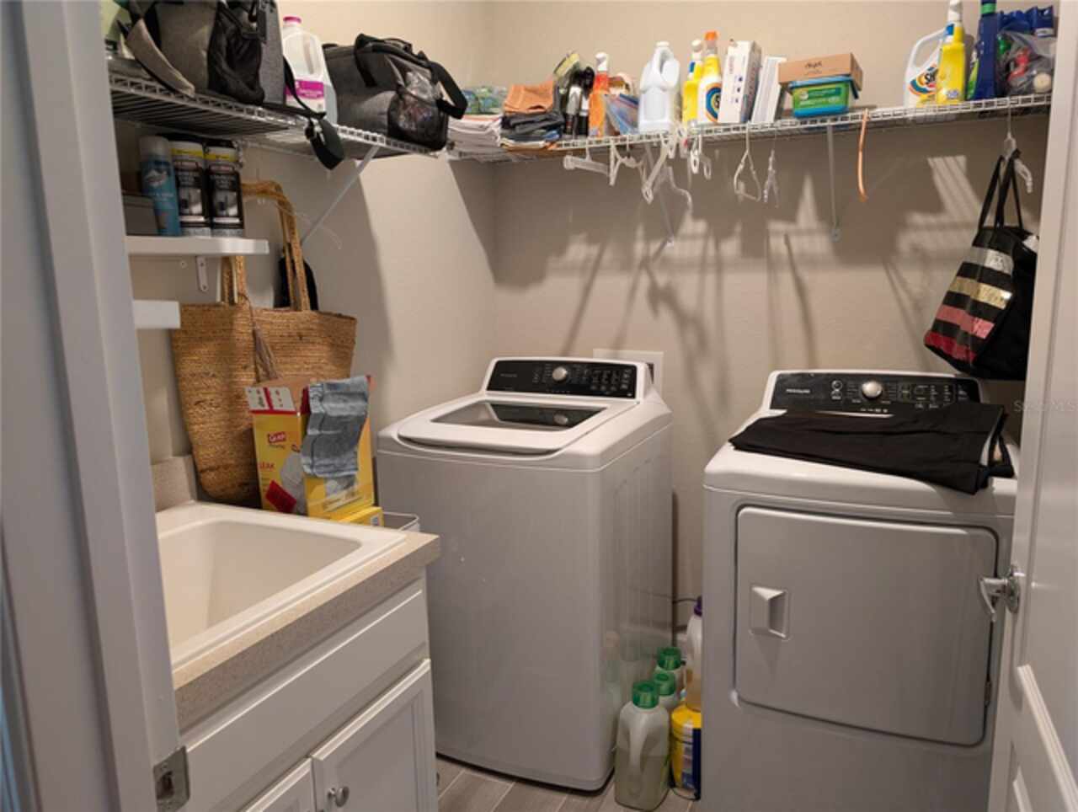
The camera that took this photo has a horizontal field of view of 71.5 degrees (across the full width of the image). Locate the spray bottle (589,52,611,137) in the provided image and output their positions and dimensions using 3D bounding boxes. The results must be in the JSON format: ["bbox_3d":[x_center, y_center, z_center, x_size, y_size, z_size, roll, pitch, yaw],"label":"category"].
[{"bbox_3d":[0.192,-0.955,2.327,0.068,0.258,0.092,1,10,15],"label":"spray bottle"}]

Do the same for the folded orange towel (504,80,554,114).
[{"bbox_3d":[-0.008,-1.005,2.477,0.160,0.090,0.190,2,10,21],"label":"folded orange towel"}]

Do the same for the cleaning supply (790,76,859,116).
[{"bbox_3d":[0.802,-0.845,2.110,0.159,0.086,0.219,3,11,24],"label":"cleaning supply"}]

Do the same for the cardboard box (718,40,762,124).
[{"bbox_3d":[0.669,-1.061,2.489,0.075,0.245,0.125,11,13,28],"label":"cardboard box"}]

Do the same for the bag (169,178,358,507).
[{"bbox_3d":[-0.598,-0.149,1.748,0.140,0.650,0.460,3,11,27],"label":"bag"}]

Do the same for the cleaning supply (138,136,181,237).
[{"bbox_3d":[-0.711,-0.409,1.405,0.061,0.187,0.061,-8,12,-34],"label":"cleaning supply"}]

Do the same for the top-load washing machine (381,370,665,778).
[{"bbox_3d":[0.001,0.446,2.372,0.683,1.114,0.686,3,11,24],"label":"top-load washing machine"}]

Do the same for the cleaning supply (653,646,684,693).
[{"bbox_3d":[0.391,0.862,2.221,0.130,0.295,0.120,3,10,24],"label":"cleaning supply"}]

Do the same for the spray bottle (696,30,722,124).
[{"bbox_3d":[0.515,-0.932,2.145,0.089,0.257,0.068,3,11,24],"label":"spray bottle"}]

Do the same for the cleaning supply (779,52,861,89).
[{"bbox_3d":[0.928,-1.077,2.459,0.213,0.061,0.230,4,11,30],"label":"cleaning supply"}]

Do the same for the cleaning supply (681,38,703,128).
[{"bbox_3d":[0.532,-1.087,2.553,0.075,0.300,0.095,4,11,31],"label":"cleaning supply"}]

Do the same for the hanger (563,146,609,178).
[{"bbox_3d":[0.172,-0.888,2.662,0.030,0.125,0.300,6,11,37],"label":"hanger"}]

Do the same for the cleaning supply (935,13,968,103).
[{"bbox_3d":[1.236,-1.048,2.250,0.078,0.295,0.095,6,12,38],"label":"cleaning supply"}]

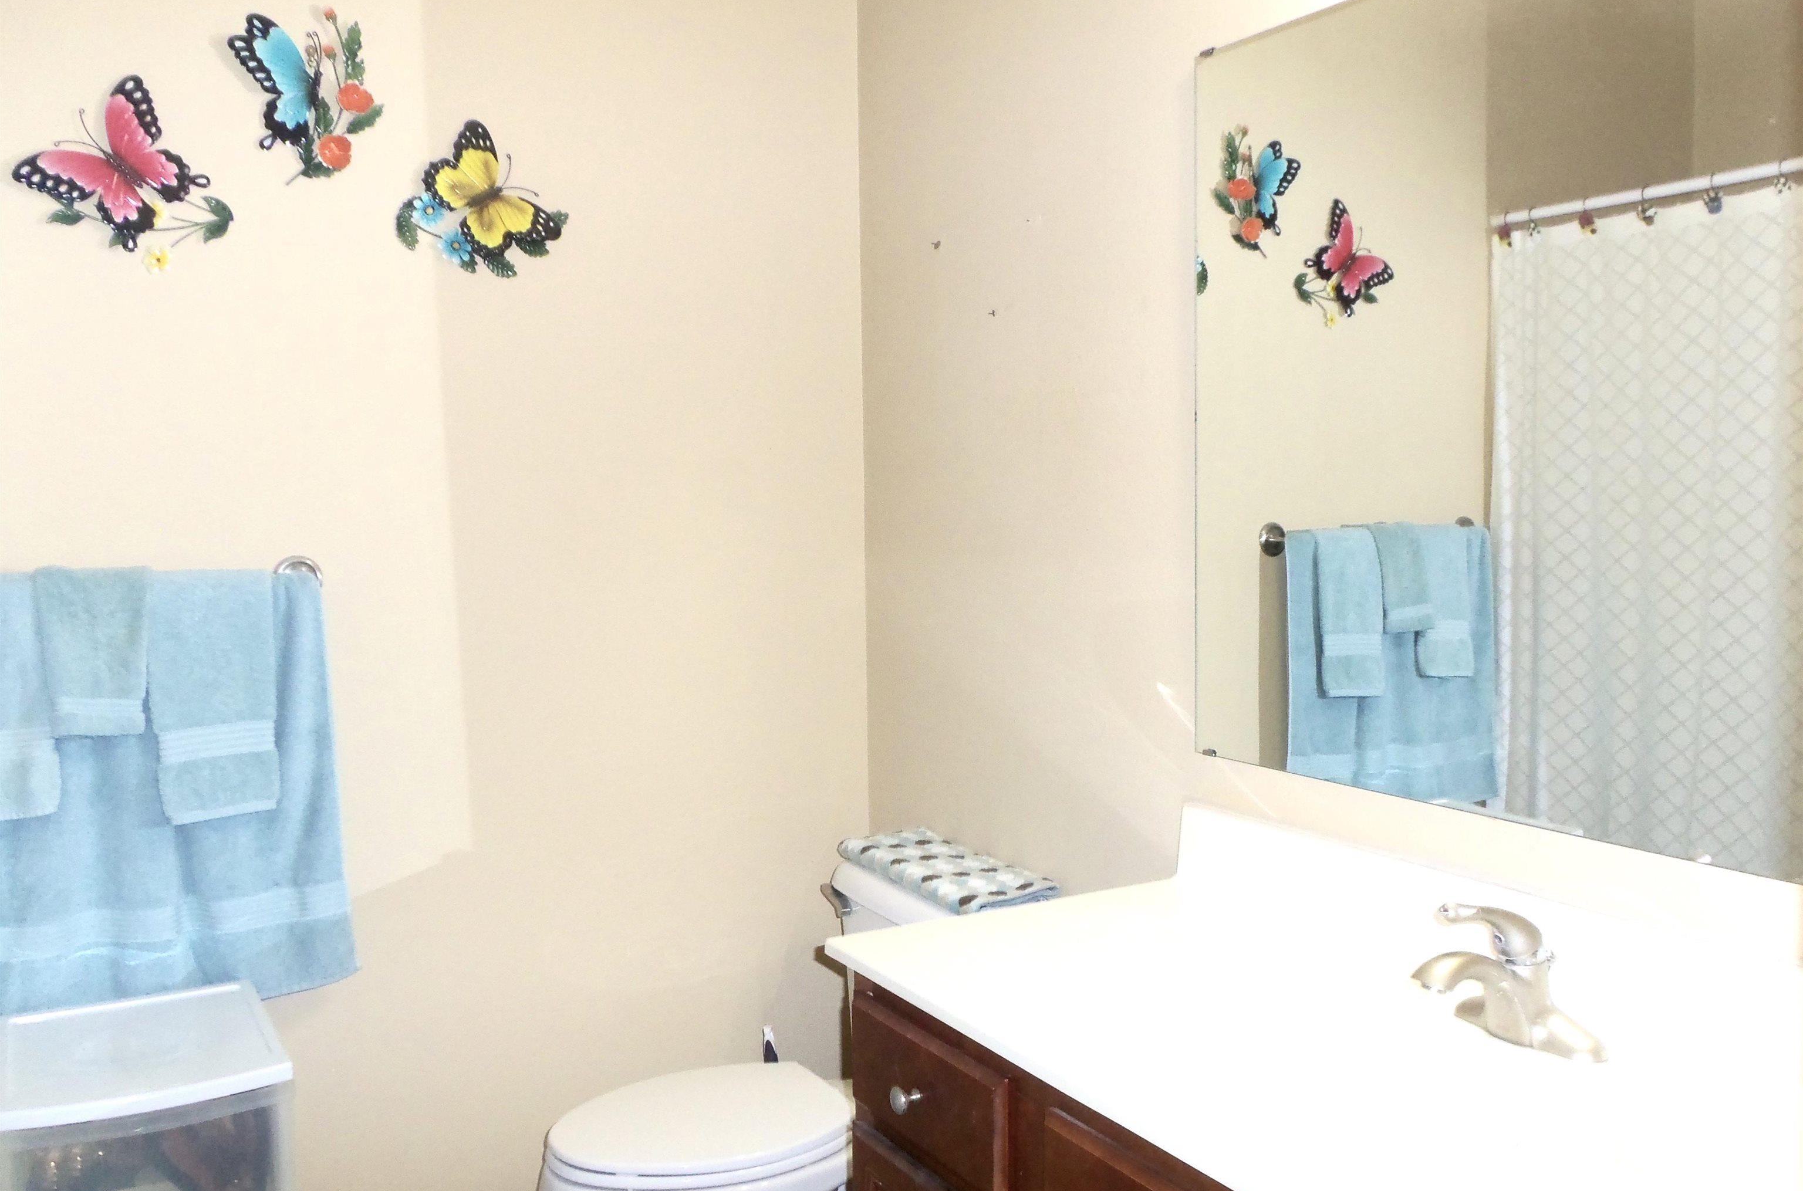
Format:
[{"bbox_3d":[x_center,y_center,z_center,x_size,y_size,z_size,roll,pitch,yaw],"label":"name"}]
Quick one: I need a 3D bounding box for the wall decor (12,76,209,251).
[{"bbox_3d":[-1.115,-0.614,2.063,0.248,0.250,0.045,-3,5,-30],"label":"wall decor"}]

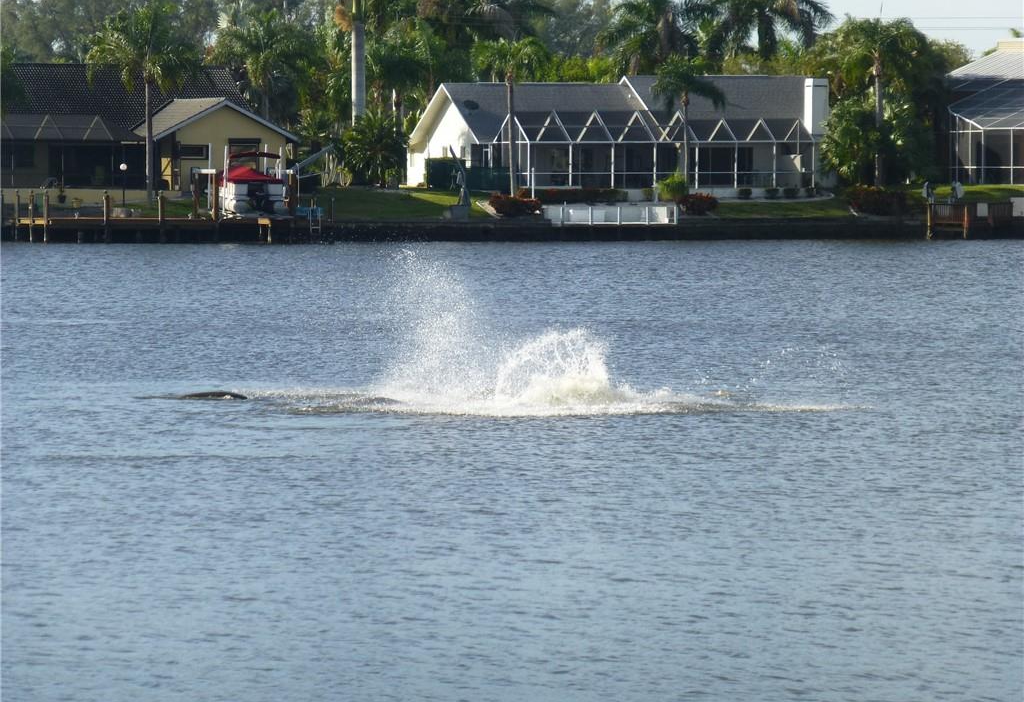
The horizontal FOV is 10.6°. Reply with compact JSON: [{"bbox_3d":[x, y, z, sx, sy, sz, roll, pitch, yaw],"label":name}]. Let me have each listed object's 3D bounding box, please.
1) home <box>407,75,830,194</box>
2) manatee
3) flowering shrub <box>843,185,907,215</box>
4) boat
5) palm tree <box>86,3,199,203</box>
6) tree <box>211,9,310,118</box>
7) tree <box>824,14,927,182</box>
[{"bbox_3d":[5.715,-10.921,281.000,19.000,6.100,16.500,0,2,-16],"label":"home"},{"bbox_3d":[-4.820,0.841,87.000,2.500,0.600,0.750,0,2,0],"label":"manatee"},{"bbox_3d":[17.628,-7.319,269.000,3.100,1.450,2.000,0,2,-16],"label":"flowering shrub"},{"bbox_3d":[-12.291,-7.896,260.000,2.550,2.850,6.400,-1,2,-14],"label":"boat"},{"bbox_3d":[-17.768,-11.901,266.000,5.386,9.617,5.386,0,2,0],"label":"palm tree"},{"bbox_3d":[-13.080,-13.132,290.000,5.300,9.600,5.200,0,2,-16],"label":"tree"},{"bbox_3d":[18.596,-12.764,283.000,5.014,8.595,5.014,0,2,0],"label":"tree"}]

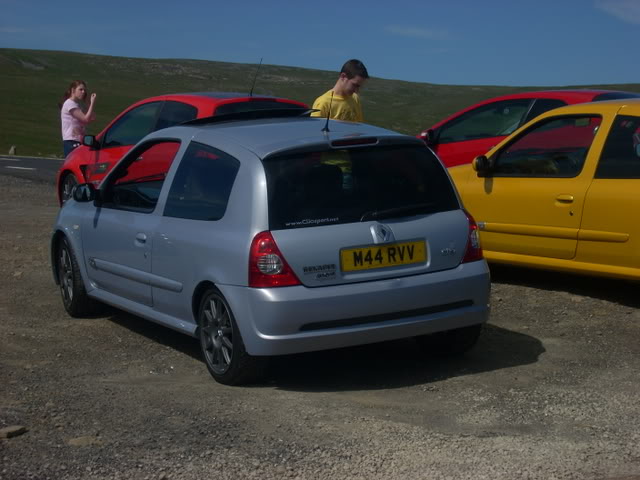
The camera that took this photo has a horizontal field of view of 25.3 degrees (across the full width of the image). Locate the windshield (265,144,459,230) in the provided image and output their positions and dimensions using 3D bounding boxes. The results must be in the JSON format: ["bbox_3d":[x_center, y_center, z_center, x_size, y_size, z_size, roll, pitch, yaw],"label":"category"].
[{"bbox_3d":[0.223,-0.301,7.755,1.200,0.450,0.090,-6,-20,-27],"label":"windshield"}]

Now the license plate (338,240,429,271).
[{"bbox_3d":[0.347,0.087,7.601,0.520,0.113,0.020,-6,5,-27],"label":"license plate"}]

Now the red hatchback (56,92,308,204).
[{"bbox_3d":[-1.544,-0.884,16.117,1.790,1.480,3.990,-7,8,-36],"label":"red hatchback"}]

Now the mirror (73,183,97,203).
[{"bbox_3d":[-1.518,-0.303,9.166,0.165,0.126,0.105,-6,9,-27],"label":"mirror"}]

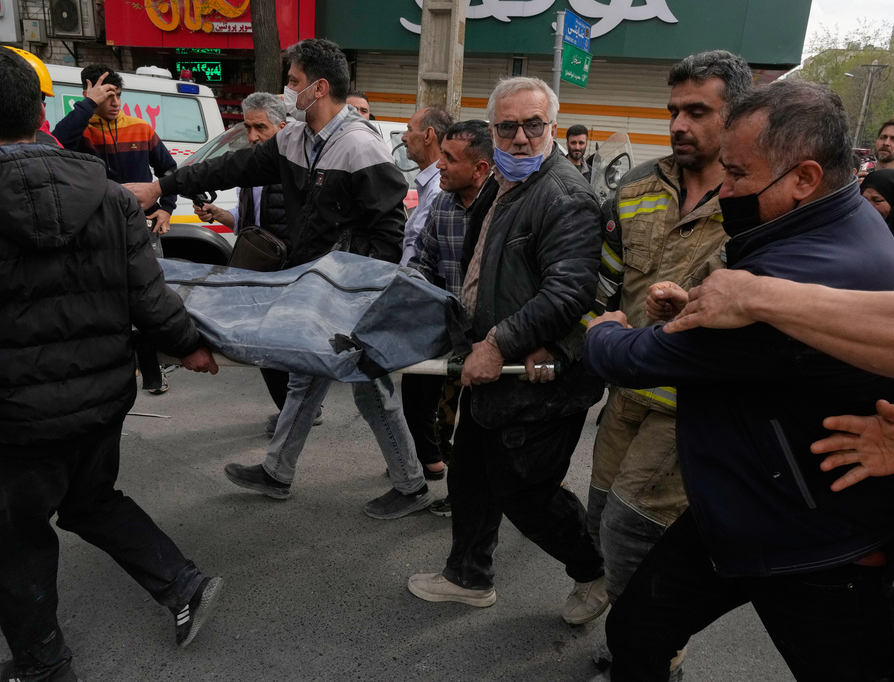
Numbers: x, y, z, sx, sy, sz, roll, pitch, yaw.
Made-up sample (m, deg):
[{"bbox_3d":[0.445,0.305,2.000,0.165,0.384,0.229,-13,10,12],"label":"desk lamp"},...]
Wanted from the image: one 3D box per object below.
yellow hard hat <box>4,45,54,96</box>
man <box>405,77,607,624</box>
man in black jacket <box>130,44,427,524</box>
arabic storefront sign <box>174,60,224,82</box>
[{"bbox_3d":[-1.410,-0.866,2.180,0.285,0.160,0.220,6,16,6],"label":"yellow hard hat"},{"bbox_3d":[0.261,0.102,2.084,0.660,1.690,0.550,-4,18,-26],"label":"man"},{"bbox_3d":[-0.593,-0.177,2.590,1.080,1.820,0.660,-4,18,-27],"label":"man in black jacket"},{"bbox_3d":[-4.352,-4.748,12.000,0.970,0.350,0.090,9,17,16],"label":"arabic storefront sign"}]

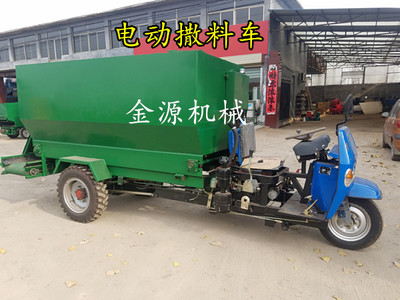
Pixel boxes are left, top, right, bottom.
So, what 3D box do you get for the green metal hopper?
[{"bbox_3d":[-1.042,-0.365,4.101,3.279,1.455,1.397,4,9,25],"label":"green metal hopper"}]

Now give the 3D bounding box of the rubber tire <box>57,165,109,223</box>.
[{"bbox_3d":[-1.485,0.548,3.787,0.710,0.710,0.195,4,9,27],"label":"rubber tire"}]

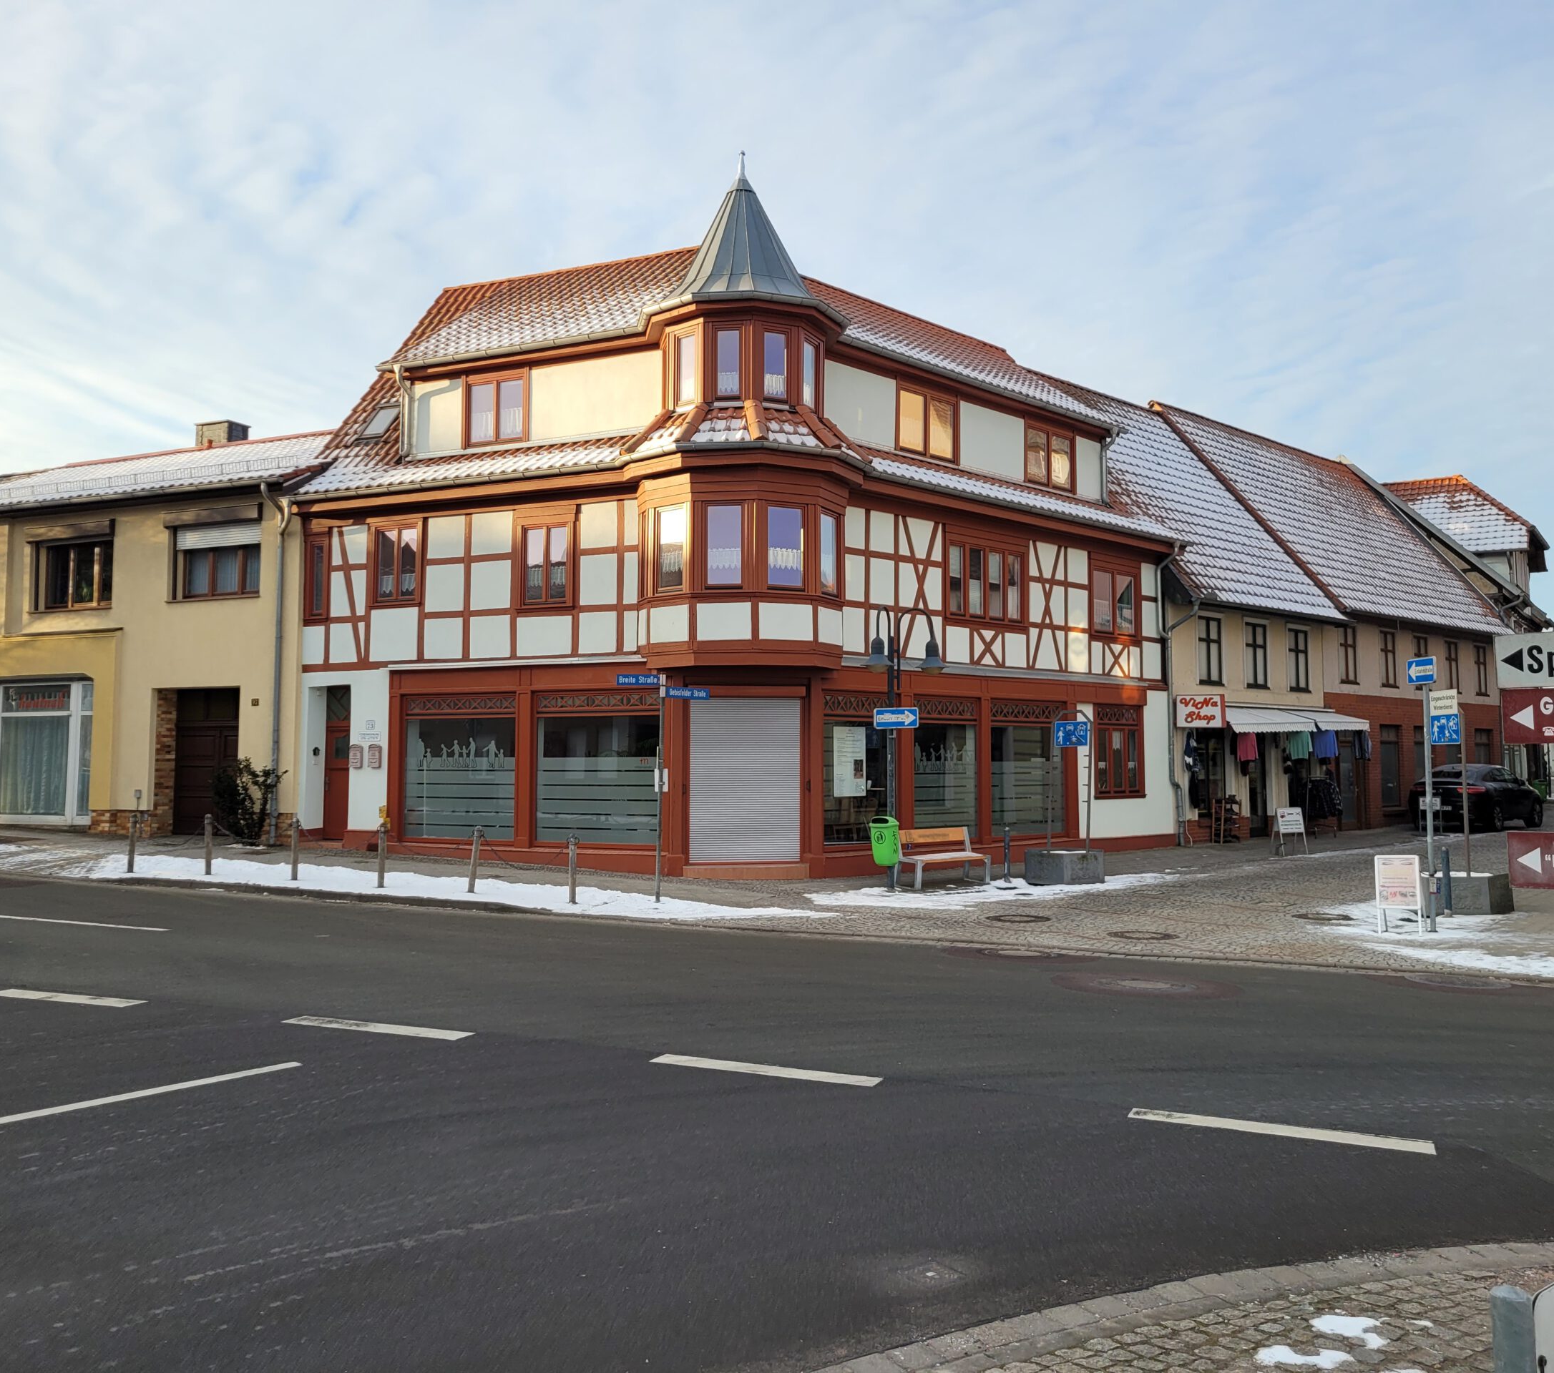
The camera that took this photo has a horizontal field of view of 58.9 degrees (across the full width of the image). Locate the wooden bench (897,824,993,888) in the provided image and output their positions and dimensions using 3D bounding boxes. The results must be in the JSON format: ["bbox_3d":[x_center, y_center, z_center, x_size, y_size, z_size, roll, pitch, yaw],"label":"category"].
[{"bbox_3d":[2.563,2.669,21.548,1.850,0.840,0.540,3,-4,-43],"label":"wooden bench"}]

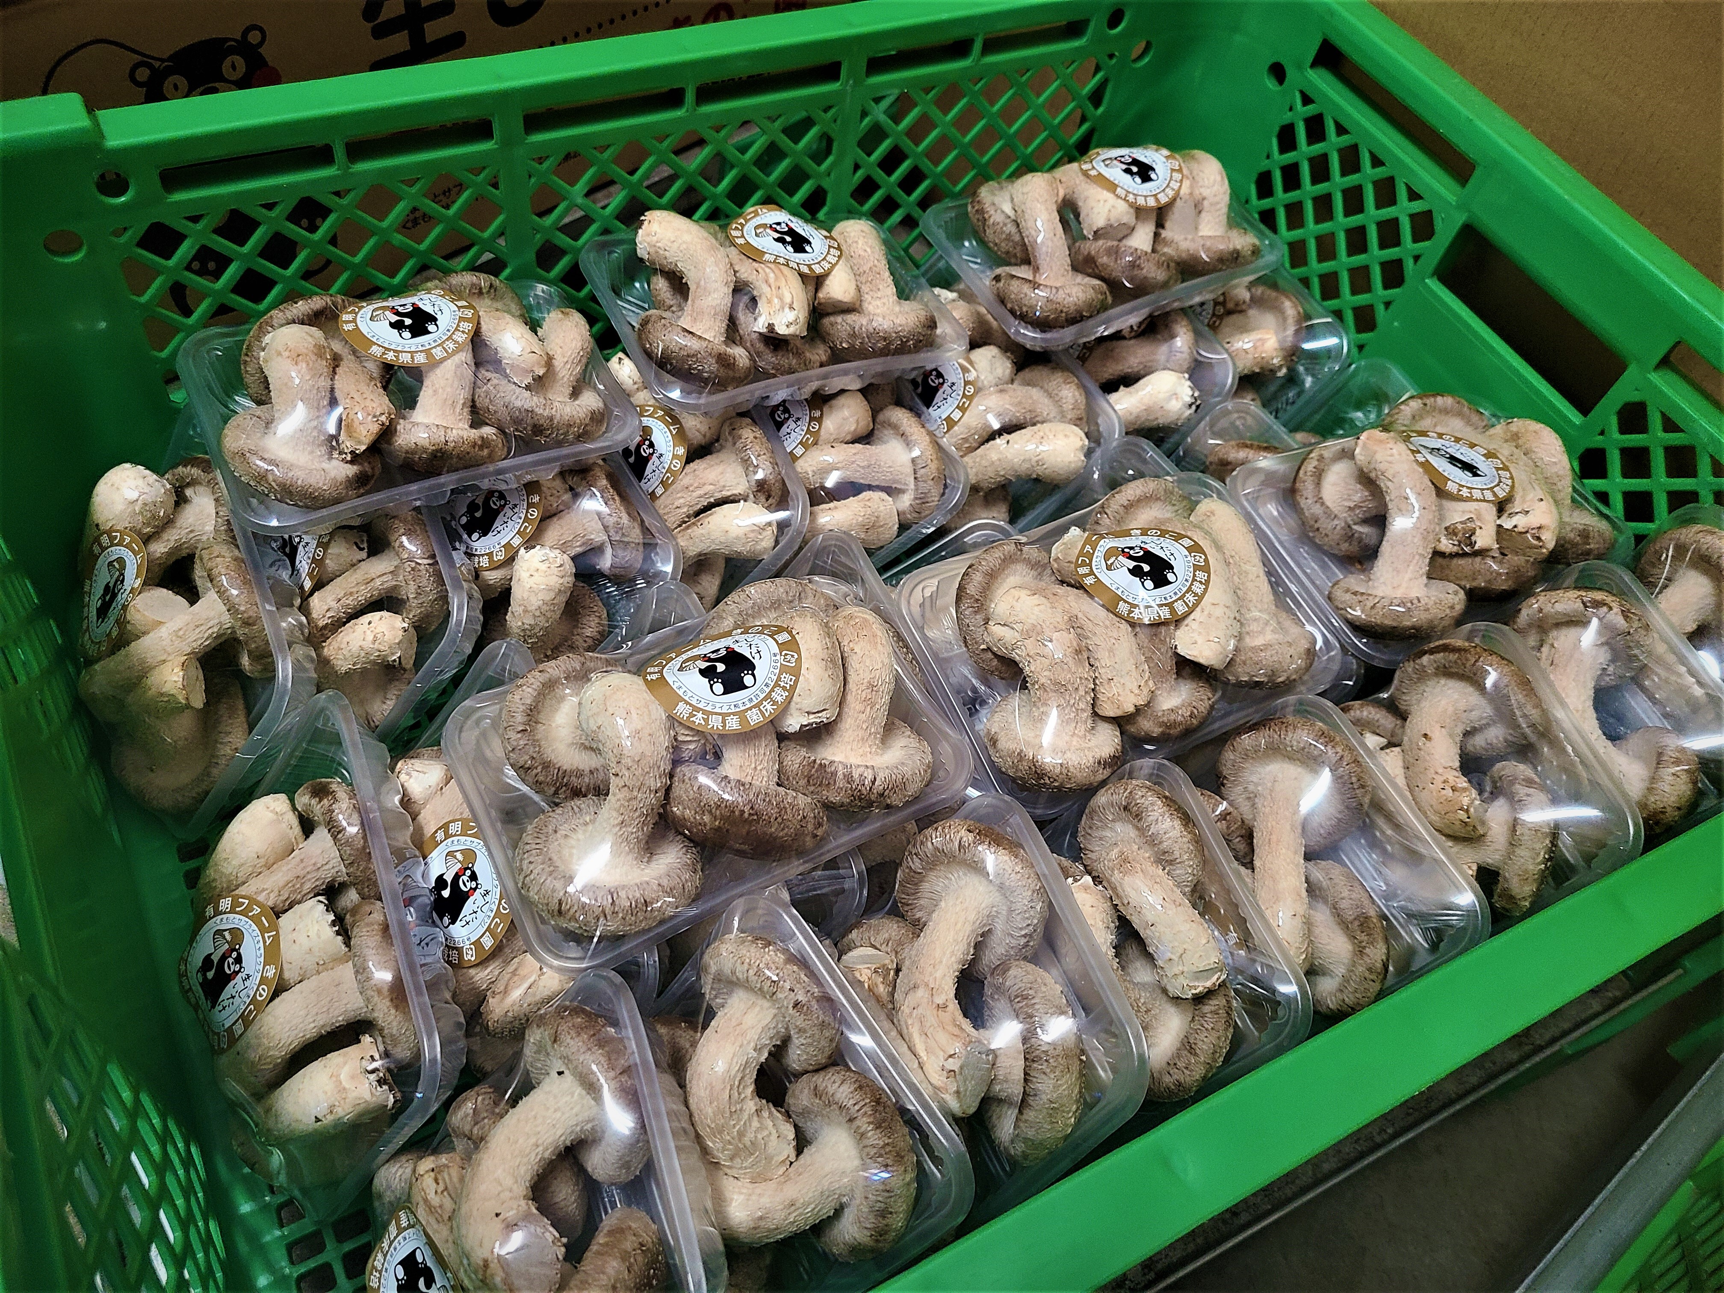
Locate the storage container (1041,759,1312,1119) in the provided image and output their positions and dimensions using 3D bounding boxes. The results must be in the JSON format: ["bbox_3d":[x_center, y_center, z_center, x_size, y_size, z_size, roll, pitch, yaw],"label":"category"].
[{"bbox_3d":[0.067,0.095,0.379,0.054,0.126,0.084,-6,60,-45],"label":"storage container"}]

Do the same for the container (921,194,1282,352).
[{"bbox_3d":[0.102,-0.166,0.565,0.132,0.030,0.094,-20,56,-15],"label":"container"}]

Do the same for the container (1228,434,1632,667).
[{"bbox_3d":[0.189,-0.040,0.428,0.126,0.054,0.084,-18,61,-21],"label":"container"}]

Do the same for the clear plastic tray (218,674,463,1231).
[{"bbox_3d":[-0.147,0.081,0.367,0.054,0.084,0.126,2,53,-45],"label":"clear plastic tray"}]

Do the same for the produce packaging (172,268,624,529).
[{"bbox_3d":[-0.140,-0.078,0.409,0.126,0.054,0.084,-19,63,-26],"label":"produce packaging"}]

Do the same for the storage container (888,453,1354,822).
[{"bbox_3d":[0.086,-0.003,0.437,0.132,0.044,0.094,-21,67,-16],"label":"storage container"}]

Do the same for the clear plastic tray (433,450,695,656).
[{"bbox_3d":[-0.124,-0.042,0.526,0.094,0.032,0.132,-37,61,11],"label":"clear plastic tray"}]

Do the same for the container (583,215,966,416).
[{"bbox_3d":[-0.030,-0.118,0.456,0.126,0.054,0.084,-17,62,-30],"label":"container"}]

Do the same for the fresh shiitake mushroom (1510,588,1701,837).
[{"bbox_3d":[0.240,0.021,0.419,0.055,0.050,0.062,-4,82,26],"label":"fresh shiitake mushroom"}]

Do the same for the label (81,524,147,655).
[{"bbox_3d":[-0.258,-0.018,0.447,0.045,0.006,0.045,27,94,34],"label":"label"}]

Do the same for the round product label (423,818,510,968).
[{"bbox_3d":[-0.110,0.068,0.356,0.003,0.041,0.041,7,44,-51],"label":"round product label"}]

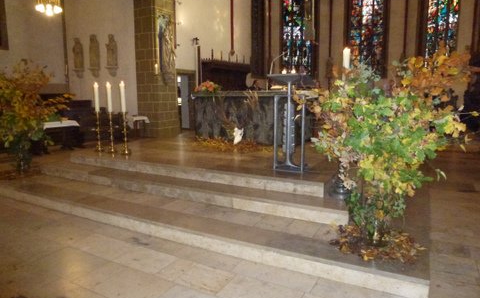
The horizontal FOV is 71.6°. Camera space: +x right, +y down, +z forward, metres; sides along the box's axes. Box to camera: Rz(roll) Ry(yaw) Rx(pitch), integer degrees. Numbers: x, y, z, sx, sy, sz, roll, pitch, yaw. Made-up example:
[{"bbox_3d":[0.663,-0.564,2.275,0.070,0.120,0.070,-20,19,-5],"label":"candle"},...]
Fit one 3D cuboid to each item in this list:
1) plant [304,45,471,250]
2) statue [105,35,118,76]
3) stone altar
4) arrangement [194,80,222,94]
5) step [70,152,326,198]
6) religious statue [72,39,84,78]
[{"bbox_3d":[1.106,0.006,2.660,1.270,1.620,1.100,5,9,26],"label":"plant"},{"bbox_3d":[-3.981,-2.928,10.311,0.400,1.250,0.280,5,9,26],"label":"statue"},{"bbox_3d":[0.281,-0.736,7.506,2.600,1.060,1.120,5,9,26],"label":"stone altar"},{"bbox_3d":[-0.705,-1.404,7.474,0.520,0.310,0.400,5,9,26],"label":"arrangement"},{"bbox_3d":[-0.820,0.281,4.707,4.060,0.157,0.380,5,9,26],"label":"step"},{"bbox_3d":[-5.322,-3.015,10.968,0.380,1.250,0.280,5,9,26],"label":"religious statue"}]

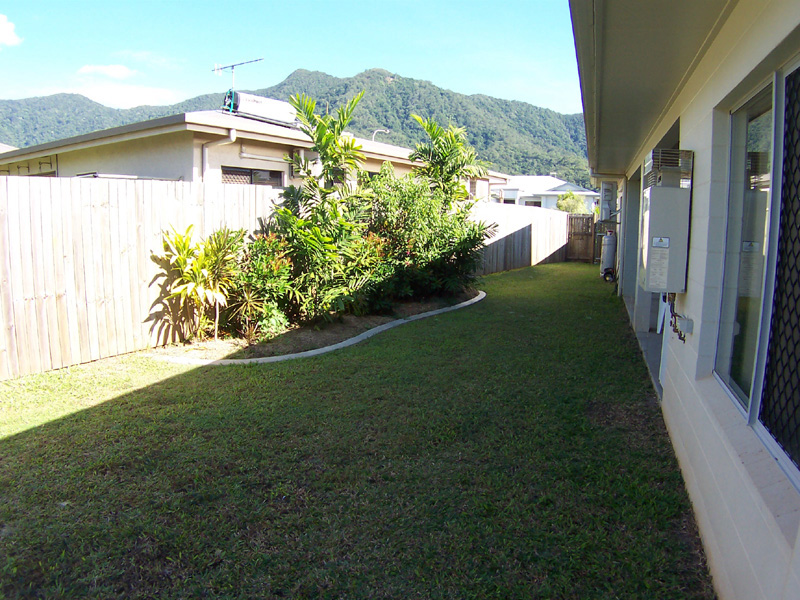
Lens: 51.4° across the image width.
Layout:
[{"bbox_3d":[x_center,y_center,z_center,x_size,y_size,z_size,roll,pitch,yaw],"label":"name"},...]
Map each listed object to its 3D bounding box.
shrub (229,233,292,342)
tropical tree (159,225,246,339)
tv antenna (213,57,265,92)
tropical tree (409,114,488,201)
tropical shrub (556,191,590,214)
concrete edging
[{"bbox_3d":[-1.717,-0.175,10.233,0.780,1.310,0.750,1,6,0],"label":"shrub"},{"bbox_3d":[-2.399,-0.203,10.026,1.020,1.390,0.850,1,6,0],"label":"tropical tree"},{"bbox_3d":[-3.270,-4.500,16.683,0.400,0.680,1.950,-4,8,-41],"label":"tv antenna"},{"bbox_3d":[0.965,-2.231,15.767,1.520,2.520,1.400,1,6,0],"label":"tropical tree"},{"bbox_3d":[8.975,-4.520,42.984,1.650,2.260,1.600,1,6,0],"label":"tropical shrub"},{"bbox_3d":[-0.149,0.162,12.944,1.700,0.130,9.790,4,7,25],"label":"concrete edging"}]

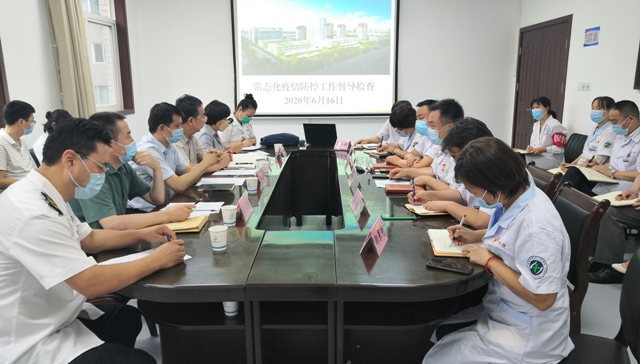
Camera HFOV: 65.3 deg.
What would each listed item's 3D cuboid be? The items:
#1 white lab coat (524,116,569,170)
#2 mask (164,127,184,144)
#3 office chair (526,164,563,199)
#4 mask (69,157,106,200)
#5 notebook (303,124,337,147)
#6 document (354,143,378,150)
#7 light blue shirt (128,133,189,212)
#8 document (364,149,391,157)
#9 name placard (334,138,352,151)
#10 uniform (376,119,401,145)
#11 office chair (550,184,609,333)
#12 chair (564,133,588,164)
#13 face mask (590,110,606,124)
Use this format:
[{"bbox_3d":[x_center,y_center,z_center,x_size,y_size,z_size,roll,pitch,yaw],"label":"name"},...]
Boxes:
[{"bbox_3d":[2.178,-0.351,4.800,0.390,0.560,0.410,-6,13,-23],"label":"white lab coat"},{"bbox_3d":[-0.869,-0.279,2.980,0.110,0.105,0.135,13,13,7],"label":"mask"},{"bbox_3d":[0.993,0.378,2.901,0.560,0.950,0.450,-1,12,-1],"label":"office chair"},{"bbox_3d":[-0.758,-0.002,1.620,0.110,0.115,0.135,25,2,-21],"label":"mask"},{"bbox_3d":[0.031,-0.475,5.043,0.325,0.225,0.260,3,13,16],"label":"notebook"},{"bbox_3d":[0.466,-0.337,4.848,0.200,0.020,0.260,8,15,37],"label":"document"},{"bbox_3d":[-1.049,-0.011,3.286,0.390,0.570,0.480,3,13,16],"label":"light blue shirt"},{"bbox_3d":[0.514,-0.266,4.539,0.210,0.020,0.270,-5,13,-20],"label":"document"},{"bbox_3d":[0.222,-0.351,4.765,0.180,0.095,0.085,7,14,30],"label":"name placard"},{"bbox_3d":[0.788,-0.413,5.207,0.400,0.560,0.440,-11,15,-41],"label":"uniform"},{"bbox_3d":[0.915,0.491,2.275,0.570,0.930,0.450,0,12,4],"label":"office chair"},{"bbox_3d":[2.194,0.018,4.658,0.580,0.890,0.500,-4,13,-14],"label":"chair"},{"bbox_3d":[2.260,-0.522,4.050,0.080,0.110,0.135,-5,13,-20],"label":"face mask"}]

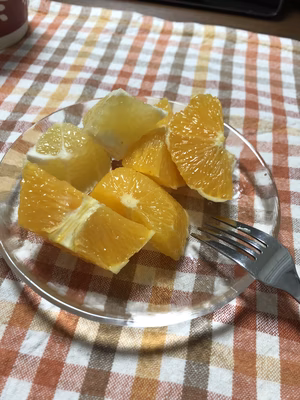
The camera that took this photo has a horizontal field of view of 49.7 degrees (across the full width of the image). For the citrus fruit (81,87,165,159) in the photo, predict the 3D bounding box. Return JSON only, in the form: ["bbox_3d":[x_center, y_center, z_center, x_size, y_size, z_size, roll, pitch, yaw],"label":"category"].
[{"bbox_3d":[-0.017,-0.047,0.207,0.053,0.035,0.040,0,55,-5],"label":"citrus fruit"}]

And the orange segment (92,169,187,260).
[{"bbox_3d":[-0.005,0.007,0.173,0.052,0.036,0.033,24,57,12],"label":"orange segment"}]

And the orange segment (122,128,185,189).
[{"bbox_3d":[0.003,-0.028,0.200,0.040,0.034,0.038,2,55,-3],"label":"orange segment"}]

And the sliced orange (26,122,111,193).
[{"bbox_3d":[-0.045,-0.026,0.190,0.048,0.036,0.040,0,55,-5],"label":"sliced orange"}]

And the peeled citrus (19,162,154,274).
[{"bbox_3d":[-0.033,0.009,0.168,0.071,0.036,0.037,23,56,11],"label":"peeled citrus"}]

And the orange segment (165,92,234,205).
[{"bbox_3d":[0.030,-0.032,0.200,0.043,0.041,0.060,-3,55,-7],"label":"orange segment"}]

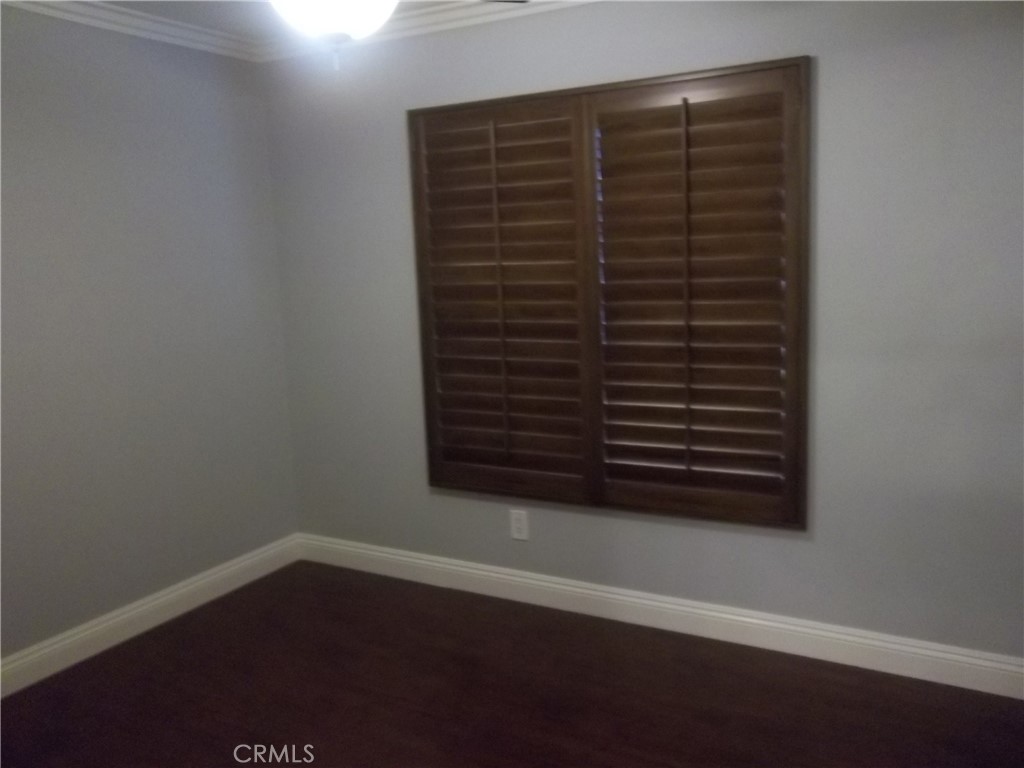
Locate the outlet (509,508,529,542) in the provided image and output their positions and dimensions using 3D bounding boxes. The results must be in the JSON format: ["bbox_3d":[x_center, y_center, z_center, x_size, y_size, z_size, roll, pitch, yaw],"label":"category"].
[{"bbox_3d":[0.030,0.588,3.433,0.073,0.118,0.010,3,10,29],"label":"outlet"}]

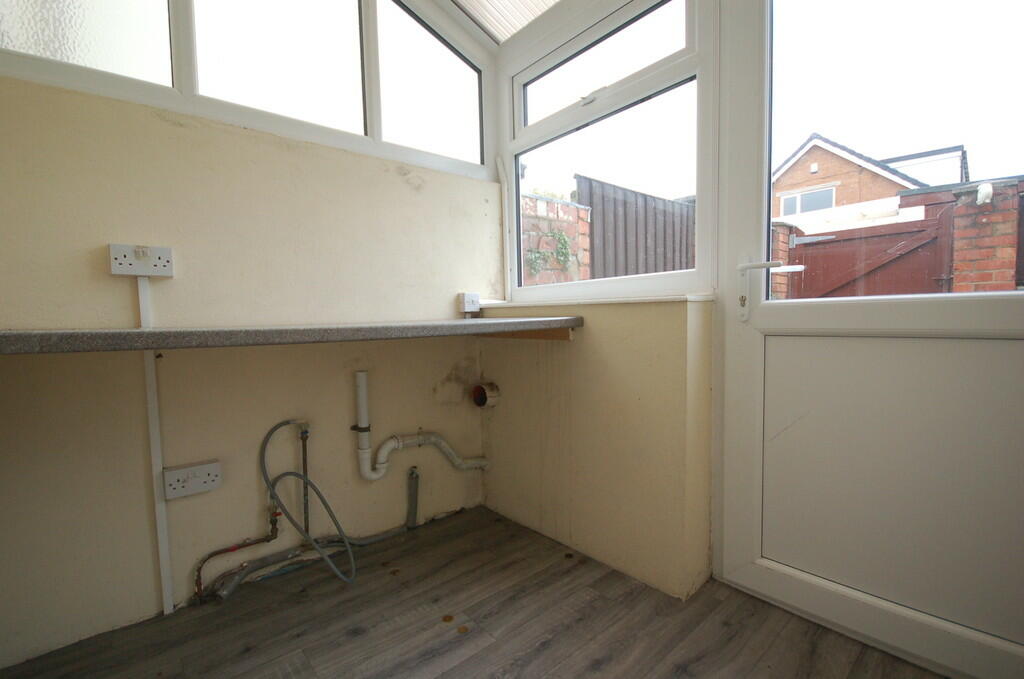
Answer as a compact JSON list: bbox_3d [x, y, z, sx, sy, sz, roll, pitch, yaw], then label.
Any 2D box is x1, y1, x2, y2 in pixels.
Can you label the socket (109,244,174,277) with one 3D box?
[{"bbox_3d":[-1.139,-0.239,1.314,0.145,0.087,0.045,-3,4,-37],"label":"socket"}]

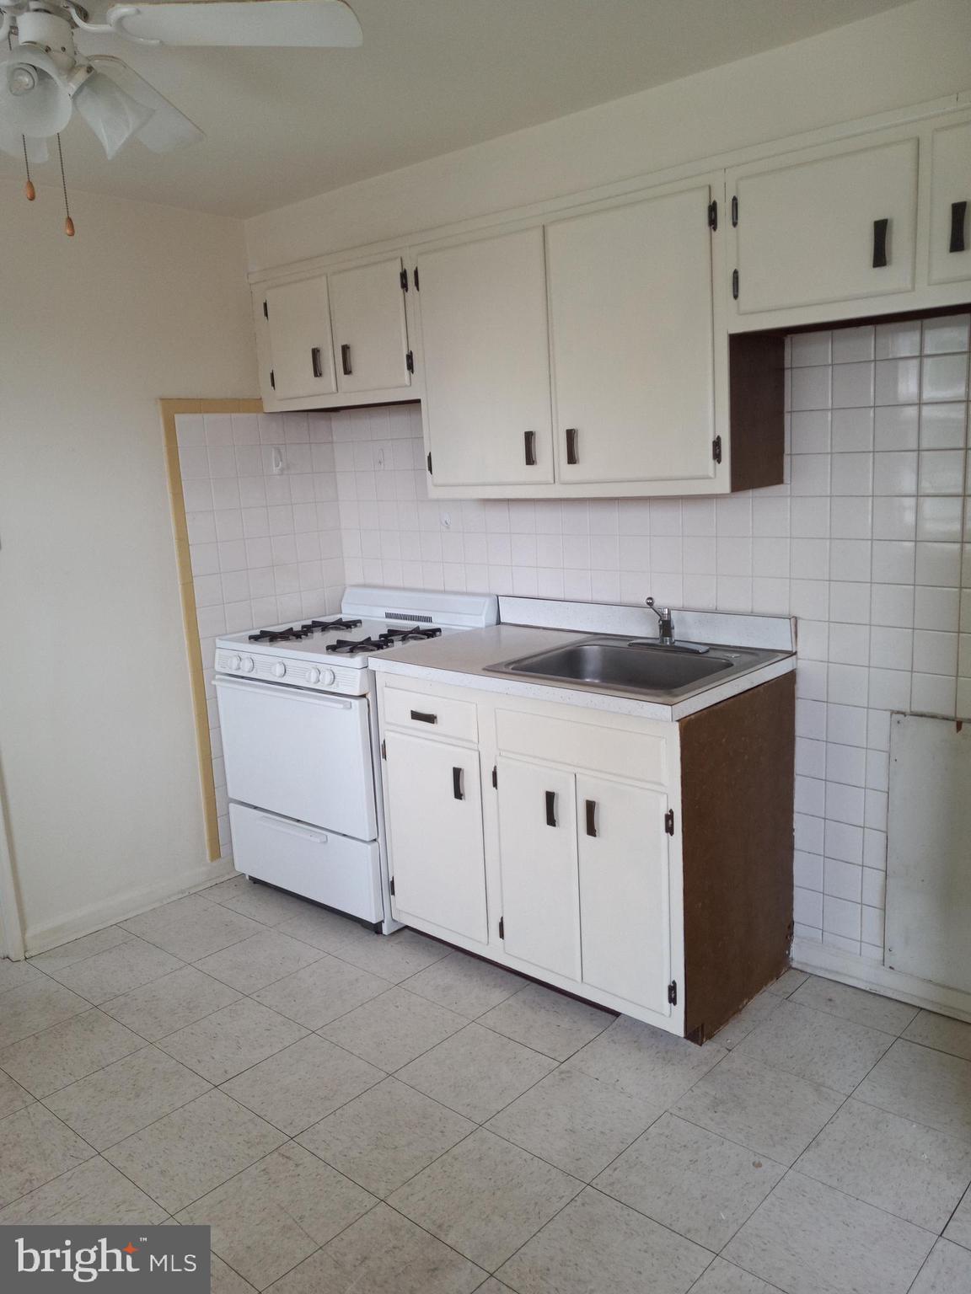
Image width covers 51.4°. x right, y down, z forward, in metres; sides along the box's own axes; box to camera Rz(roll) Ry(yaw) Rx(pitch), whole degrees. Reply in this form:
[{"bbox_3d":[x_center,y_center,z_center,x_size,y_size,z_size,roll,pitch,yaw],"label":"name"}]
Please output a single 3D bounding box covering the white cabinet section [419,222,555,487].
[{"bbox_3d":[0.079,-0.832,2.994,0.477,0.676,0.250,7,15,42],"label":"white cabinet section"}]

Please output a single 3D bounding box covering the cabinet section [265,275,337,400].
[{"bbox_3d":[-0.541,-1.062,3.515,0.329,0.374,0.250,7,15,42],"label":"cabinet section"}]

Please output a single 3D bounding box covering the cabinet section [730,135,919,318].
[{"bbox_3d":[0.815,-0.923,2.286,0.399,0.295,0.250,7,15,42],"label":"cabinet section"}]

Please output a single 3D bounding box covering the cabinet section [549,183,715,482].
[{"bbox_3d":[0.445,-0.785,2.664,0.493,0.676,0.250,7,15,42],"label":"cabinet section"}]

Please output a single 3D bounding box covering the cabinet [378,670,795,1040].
[{"bbox_3d":[0.277,0.500,2.997,1.063,0.890,0.607,7,15,42],"label":"cabinet"}]

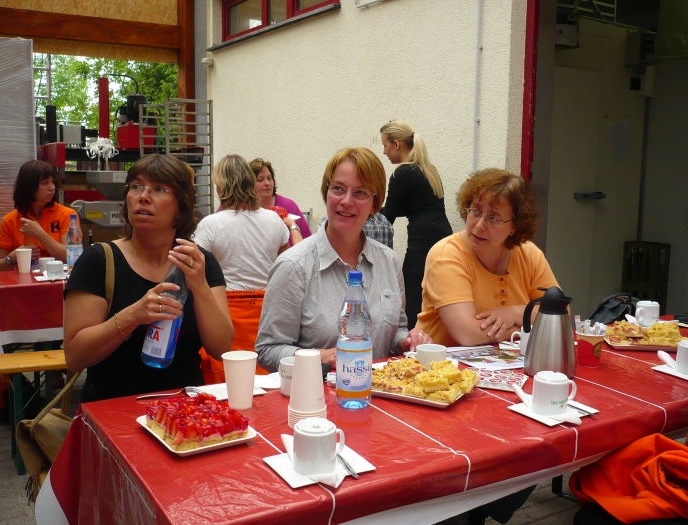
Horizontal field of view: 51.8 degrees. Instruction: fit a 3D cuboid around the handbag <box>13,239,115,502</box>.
[{"bbox_3d":[-0.755,0.285,1.920,0.250,0.670,0.310,-3,8,-30],"label":"handbag"}]

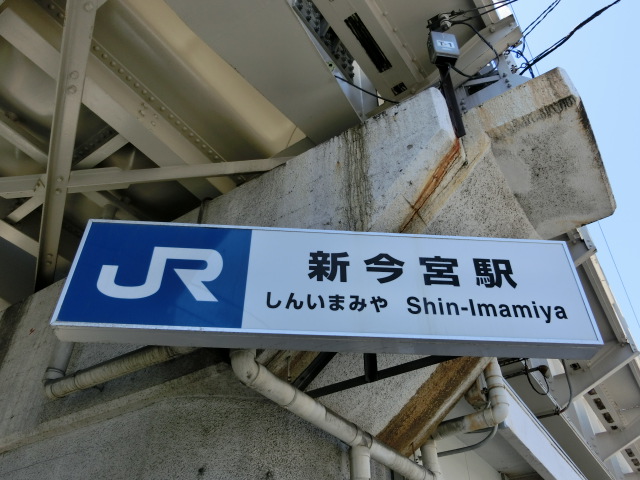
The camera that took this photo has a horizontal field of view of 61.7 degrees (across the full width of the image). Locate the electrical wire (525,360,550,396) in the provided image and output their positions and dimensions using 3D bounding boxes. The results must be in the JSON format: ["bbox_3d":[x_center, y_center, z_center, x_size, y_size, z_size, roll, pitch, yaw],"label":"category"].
[{"bbox_3d":[2.332,1.491,5.750,0.270,0.370,0.070,-30,-48,31],"label":"electrical wire"}]

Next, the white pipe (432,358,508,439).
[{"bbox_3d":[1.478,1.590,5.410,0.837,0.694,0.165,-30,-48,31],"label":"white pipe"}]

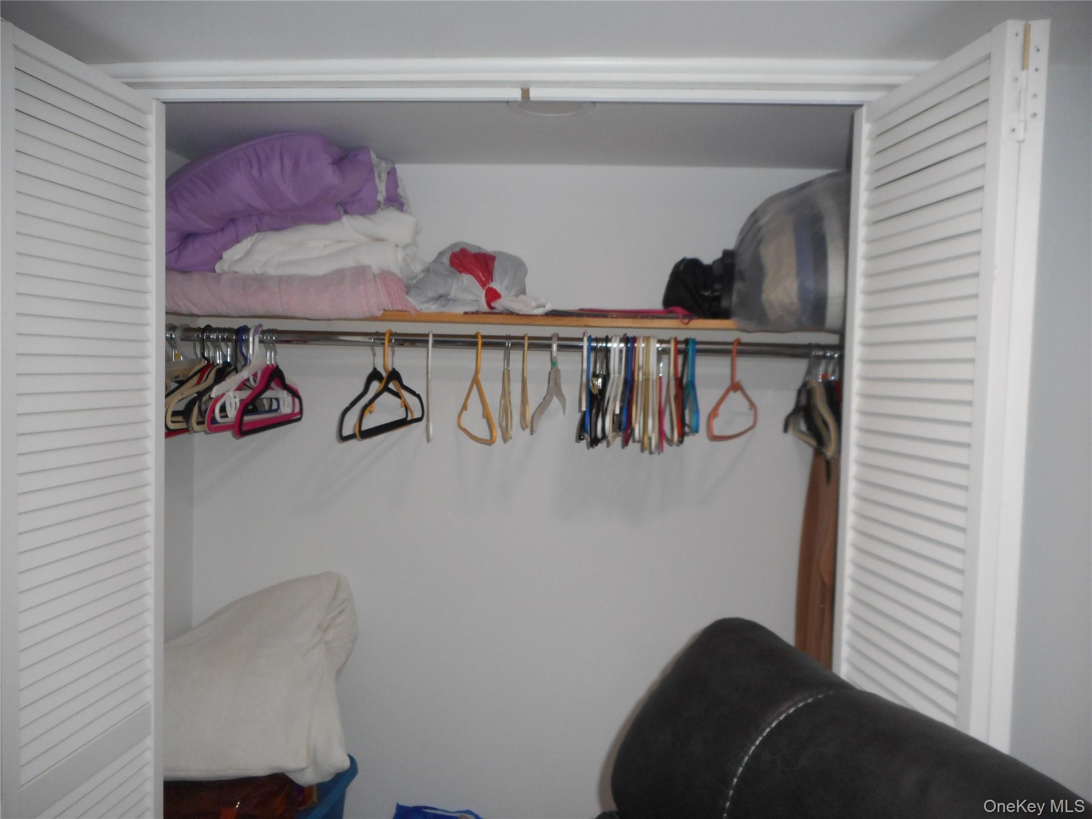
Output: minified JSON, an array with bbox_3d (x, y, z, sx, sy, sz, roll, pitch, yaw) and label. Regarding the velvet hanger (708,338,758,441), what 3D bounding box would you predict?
[{"bbox_3d":[0.410,-0.047,1.708,0.012,0.214,0.410,3,3,25],"label":"velvet hanger"}]

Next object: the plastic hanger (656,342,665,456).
[{"bbox_3d":[0.247,-0.039,1.719,0.010,0.229,0.435,2,3,7],"label":"plastic hanger"}]

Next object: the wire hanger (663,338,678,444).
[{"bbox_3d":[0.271,-0.045,1.717,0.012,0.224,0.410,2,3,6],"label":"wire hanger"}]

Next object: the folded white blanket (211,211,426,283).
[{"bbox_3d":[-0.554,-0.407,2.010,0.530,0.155,0.320,2,3,3],"label":"folded white blanket"}]

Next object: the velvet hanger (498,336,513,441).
[{"bbox_3d":[-0.086,-0.054,1.740,0.012,0.224,0.420,1,3,-5],"label":"velvet hanger"}]

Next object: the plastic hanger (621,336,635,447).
[{"bbox_3d":[0.201,-0.052,1.861,0.013,0.240,0.420,2,3,7],"label":"plastic hanger"}]

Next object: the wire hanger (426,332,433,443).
[{"bbox_3d":[-0.279,-0.063,1.890,0.010,0.243,0.410,1,3,-8],"label":"wire hanger"}]

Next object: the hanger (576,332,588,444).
[{"bbox_3d":[0.090,-0.063,1.867,0.012,0.240,0.430,2,3,4],"label":"hanger"}]

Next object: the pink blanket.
[{"bbox_3d":[-0.625,-0.285,2.015,0.655,0.117,0.330,2,3,3],"label":"pink blanket"}]

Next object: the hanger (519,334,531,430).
[{"bbox_3d":[-0.044,-0.067,1.737,0.012,0.199,0.400,1,3,-3],"label":"hanger"}]

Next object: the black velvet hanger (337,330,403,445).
[{"bbox_3d":[-0.409,-0.069,1.898,0.012,0.232,0.440,2,3,7],"label":"black velvet hanger"}]

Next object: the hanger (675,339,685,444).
[{"bbox_3d":[0.301,-0.056,1.855,0.013,0.224,0.420,2,3,4],"label":"hanger"}]

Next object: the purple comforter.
[{"bbox_3d":[-0.617,-0.445,1.795,0.580,0.310,0.380,2,3,4],"label":"purple comforter"}]

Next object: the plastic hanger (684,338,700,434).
[{"bbox_3d":[0.343,-0.063,1.852,0.014,0.208,0.430,2,3,7],"label":"plastic hanger"}]

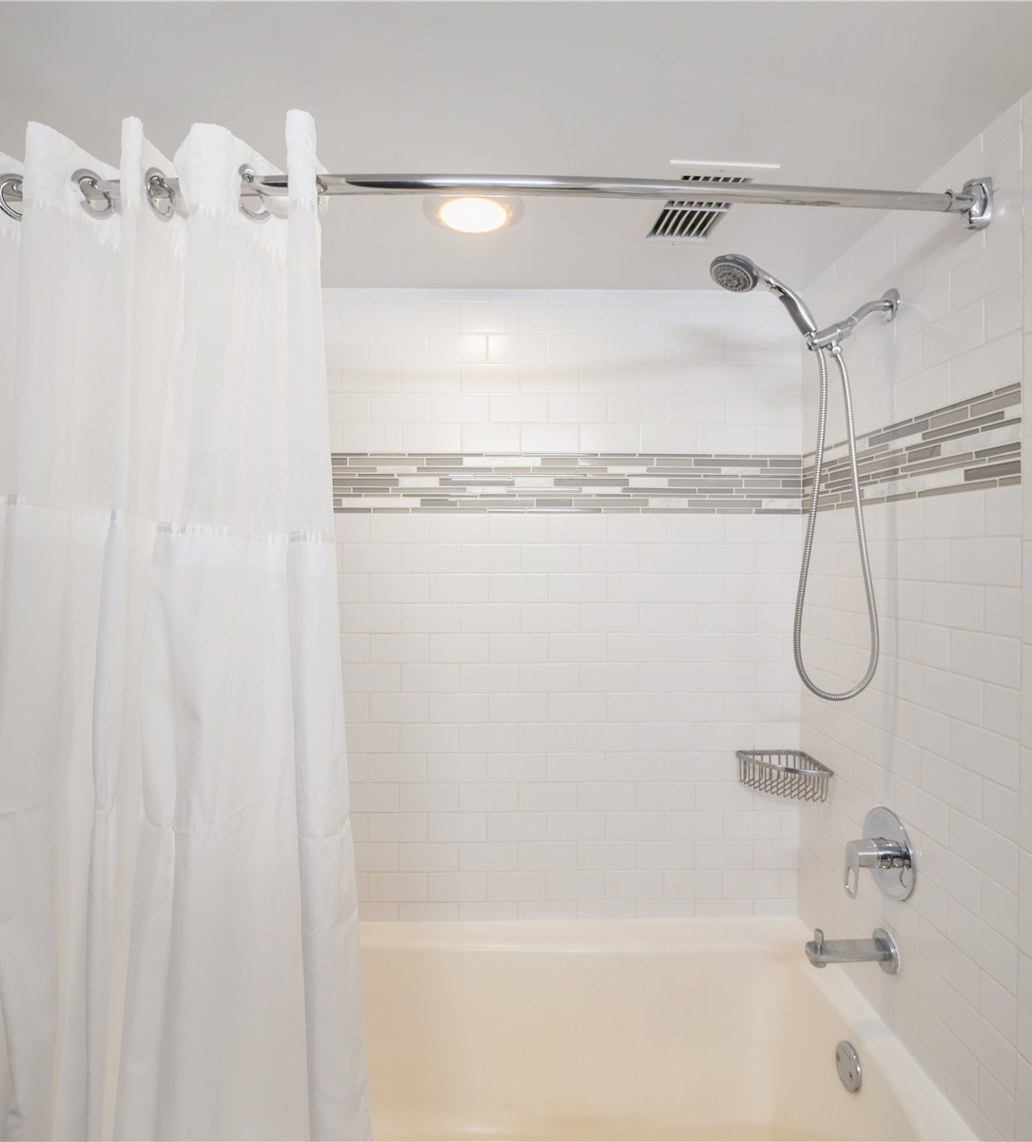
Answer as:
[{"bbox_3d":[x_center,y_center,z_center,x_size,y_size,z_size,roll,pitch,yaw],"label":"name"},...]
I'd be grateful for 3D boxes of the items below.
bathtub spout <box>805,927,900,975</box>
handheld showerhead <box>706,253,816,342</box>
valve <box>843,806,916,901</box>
[{"bbox_3d":[0.659,0.758,1.223,0.169,0.089,0.083,0,1,-1],"label":"bathtub spout"},{"bbox_3d":[0.489,-0.540,1.199,0.244,0.068,0.094,29,0,-1],"label":"handheld showerhead"},{"bbox_3d":[0.703,0.562,1.223,0.084,0.172,0.169,0,1,-1],"label":"valve"}]

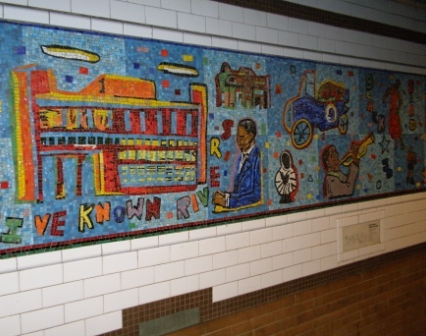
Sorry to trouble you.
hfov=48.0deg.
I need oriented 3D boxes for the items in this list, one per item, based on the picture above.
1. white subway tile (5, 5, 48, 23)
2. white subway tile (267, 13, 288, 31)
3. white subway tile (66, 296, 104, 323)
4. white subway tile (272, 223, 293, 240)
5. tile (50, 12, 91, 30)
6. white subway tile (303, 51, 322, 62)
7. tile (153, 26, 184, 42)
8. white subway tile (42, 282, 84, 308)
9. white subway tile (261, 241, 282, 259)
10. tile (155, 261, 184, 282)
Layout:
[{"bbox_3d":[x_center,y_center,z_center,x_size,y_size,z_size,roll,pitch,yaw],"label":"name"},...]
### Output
[{"bbox_3d":[-0.643,-0.526,1.649,0.152,0.042,0.015,-3,4,-38],"label":"white subway tile"},{"bbox_3d":[0.323,-0.734,2.417,0.152,0.074,0.010,-3,3,-38],"label":"white subway tile"},{"bbox_3d":[-0.484,0.530,1.798,0.152,0.076,0.010,-3,4,-38],"label":"white subway tile"},{"bbox_3d":[0.351,0.324,2.450,0.150,0.075,0.010,-4,4,-38],"label":"white subway tile"},{"bbox_3d":[-0.514,-0.531,1.732,0.152,0.045,0.012,-3,4,-38],"label":"tile"},{"bbox_3d":[0.535,-0.607,2.577,0.152,0.051,0.015,-3,4,-38],"label":"white subway tile"},{"bbox_3d":[-0.189,-0.560,2.010,0.152,0.050,0.012,-3,3,-38],"label":"tile"},{"bbox_3d":[-0.551,0.463,1.764,0.152,0.075,0.010,-4,5,-38],"label":"white subway tile"},{"bbox_3d":[0.294,0.410,2.425,0.152,0.074,0.010,-3,3,-38],"label":"white subway tile"},{"bbox_3d":[-0.187,0.440,2.050,0.152,0.075,0.010,-4,5,-38],"label":"tile"}]

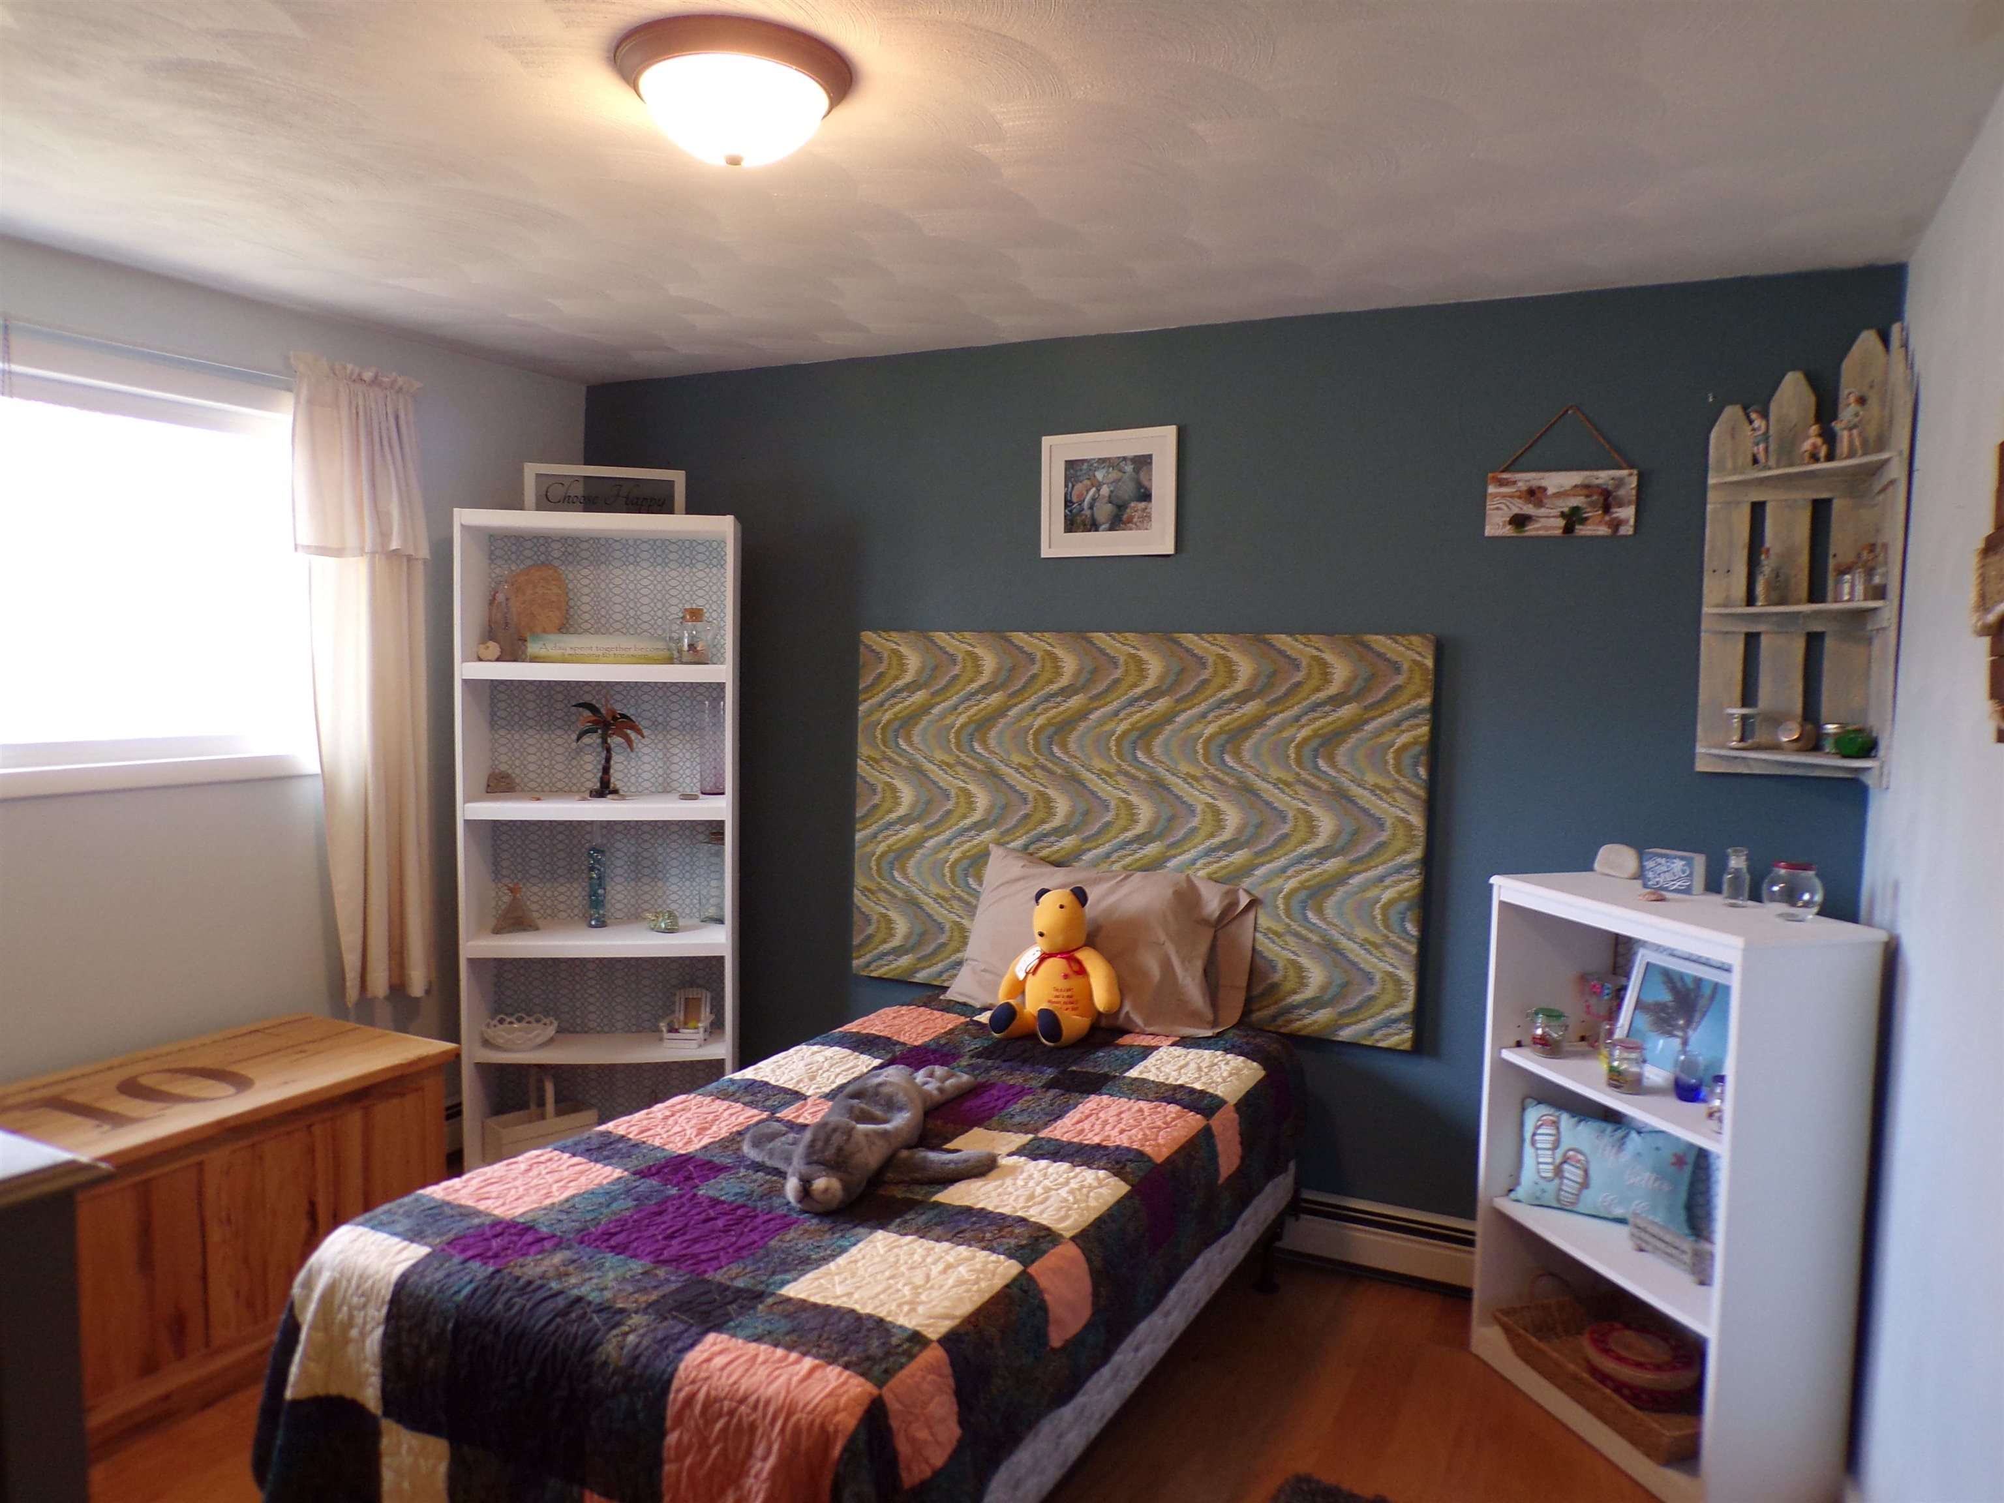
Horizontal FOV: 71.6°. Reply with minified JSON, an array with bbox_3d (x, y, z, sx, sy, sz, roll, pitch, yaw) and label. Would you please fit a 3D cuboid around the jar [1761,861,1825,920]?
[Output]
[{"bbox_3d":[1.508,0.268,2.647,0.102,0.108,0.102,3,5,26],"label":"jar"}]

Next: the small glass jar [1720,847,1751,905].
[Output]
[{"bbox_3d":[1.476,0.253,2.790,0.049,0.115,0.049,3,5,26],"label":"small glass jar"}]

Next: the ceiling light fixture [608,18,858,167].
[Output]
[{"bbox_3d":[-0.381,-0.912,1.992,0.335,0.138,0.335,1,4,0],"label":"ceiling light fixture"}]

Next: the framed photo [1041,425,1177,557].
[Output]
[{"bbox_3d":[0.282,-0.681,3.679,0.381,0.326,0.025,3,5,26],"label":"framed photo"}]

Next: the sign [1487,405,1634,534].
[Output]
[{"bbox_3d":[1.285,-0.640,3.184,0.320,0.293,0.026,3,5,26],"label":"sign"}]

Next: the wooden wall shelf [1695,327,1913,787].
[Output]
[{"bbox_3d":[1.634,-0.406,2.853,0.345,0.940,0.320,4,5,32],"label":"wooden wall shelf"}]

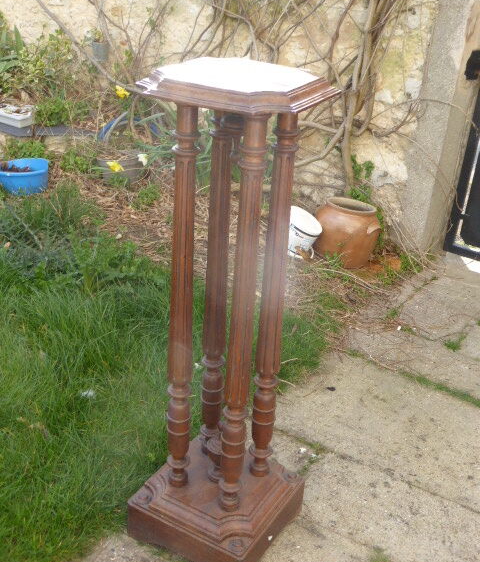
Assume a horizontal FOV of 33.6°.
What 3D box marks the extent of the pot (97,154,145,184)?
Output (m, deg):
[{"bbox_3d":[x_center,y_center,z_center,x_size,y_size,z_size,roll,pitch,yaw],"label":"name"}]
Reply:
[{"bbox_3d":[-0.648,-0.618,4.268,0.262,0.147,0.262,0,26,-9],"label":"pot"}]

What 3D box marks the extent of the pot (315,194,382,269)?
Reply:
[{"bbox_3d":[0.487,-0.225,3.547,0.292,0.271,0.292,7,26,7],"label":"pot"}]

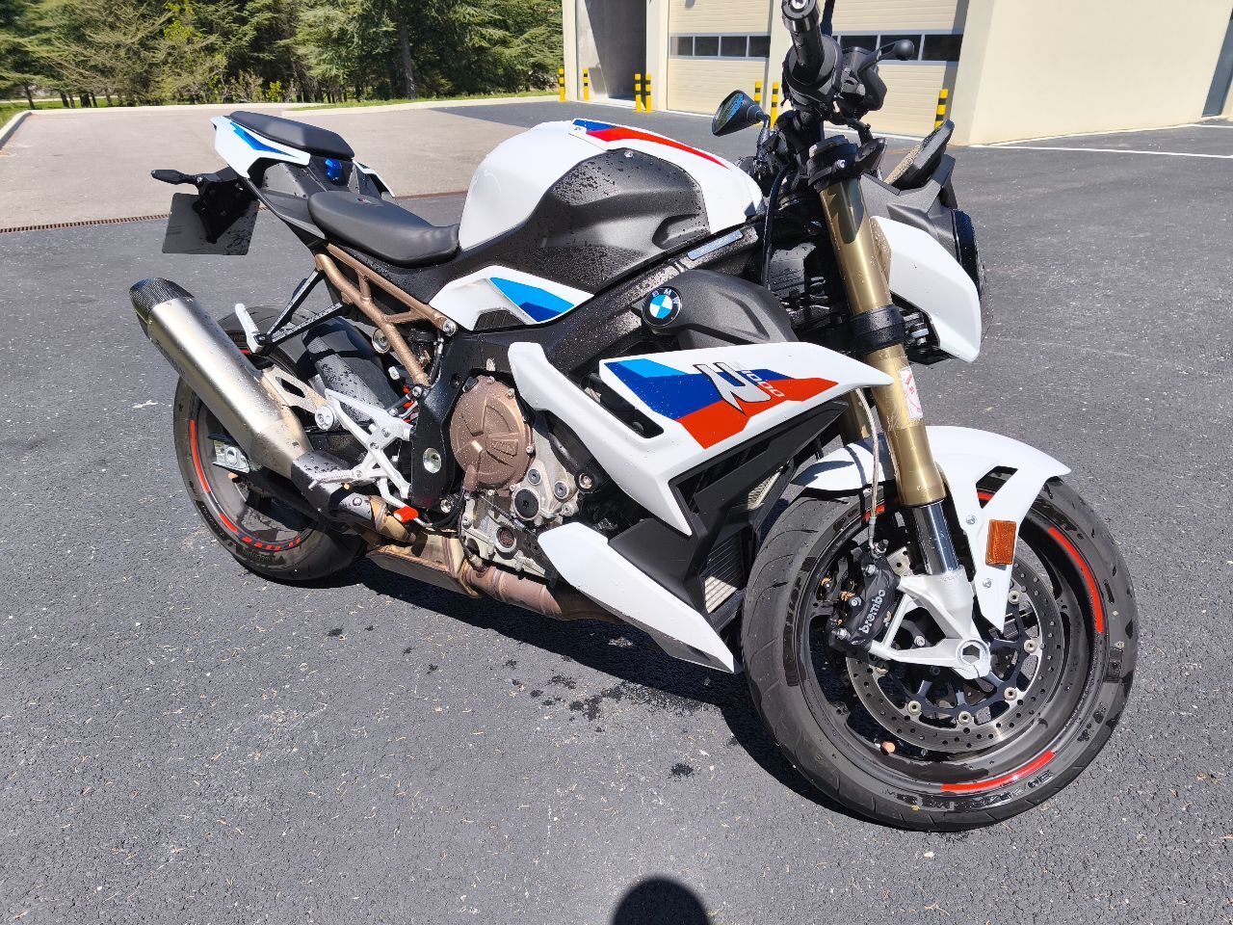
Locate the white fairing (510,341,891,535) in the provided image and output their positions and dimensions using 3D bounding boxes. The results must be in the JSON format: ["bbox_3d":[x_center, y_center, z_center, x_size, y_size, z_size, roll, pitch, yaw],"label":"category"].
[{"bbox_3d":[0.068,-0.053,1.161,0.590,0.285,0.130,13,18,28],"label":"white fairing"}]

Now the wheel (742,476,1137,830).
[{"bbox_3d":[0.495,0.266,1.272,0.600,0.600,0.125,-2,3,-1],"label":"wheel"}]

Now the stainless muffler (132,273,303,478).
[{"bbox_3d":[-0.792,-0.160,1.669,0.470,0.115,0.115,47,25,5],"label":"stainless muffler"}]

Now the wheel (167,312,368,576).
[{"bbox_3d":[-0.773,-0.040,1.920,0.641,0.641,0.190,13,18,28],"label":"wheel"}]

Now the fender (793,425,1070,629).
[{"bbox_3d":[0.485,0.089,1.261,0.430,0.295,0.190,-2,3,-1],"label":"fender"}]

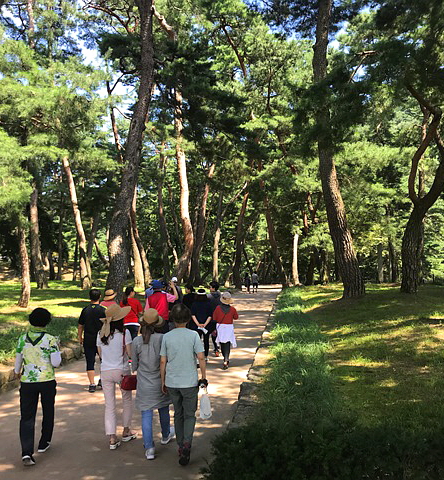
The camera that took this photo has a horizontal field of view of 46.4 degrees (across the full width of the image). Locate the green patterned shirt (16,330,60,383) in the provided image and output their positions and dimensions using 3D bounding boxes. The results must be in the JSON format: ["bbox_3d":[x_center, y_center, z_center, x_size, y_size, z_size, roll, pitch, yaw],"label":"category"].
[{"bbox_3d":[-1.896,1.204,5.350,0.450,0.530,0.280,0,-3,3],"label":"green patterned shirt"}]

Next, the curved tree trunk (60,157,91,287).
[{"bbox_3d":[-8.772,-1.048,31.000,1.750,7.900,0.850,0,-3,0],"label":"curved tree trunk"}]

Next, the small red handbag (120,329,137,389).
[{"bbox_3d":[-1.063,1.366,5.900,0.190,0.680,0.180,0,-3,-9],"label":"small red handbag"}]

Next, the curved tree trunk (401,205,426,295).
[{"bbox_3d":[8.878,0.440,24.000,1.169,3.987,1.085,0,-3,0],"label":"curved tree trunk"}]

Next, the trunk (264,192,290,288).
[{"bbox_3d":[4.824,0.043,45.000,2.192,8.345,1.356,0,-3,0],"label":"trunk"}]

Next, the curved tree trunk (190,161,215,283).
[{"bbox_3d":[-1.394,-1.179,37.000,1.700,8.700,0.850,0,-3,0],"label":"curved tree trunk"}]

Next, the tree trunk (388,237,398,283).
[{"bbox_3d":[12.920,1.469,39.000,0.731,3.465,0.678,0,-3,0],"label":"tree trunk"}]

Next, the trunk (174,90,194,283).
[{"bbox_3d":[-2.970,-4.237,41.000,1.536,15.523,1.267,0,-3,0],"label":"trunk"}]

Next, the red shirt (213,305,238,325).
[{"bbox_3d":[0.071,1.511,10.500,0.500,0.420,0.280,0,-3,3],"label":"red shirt"}]

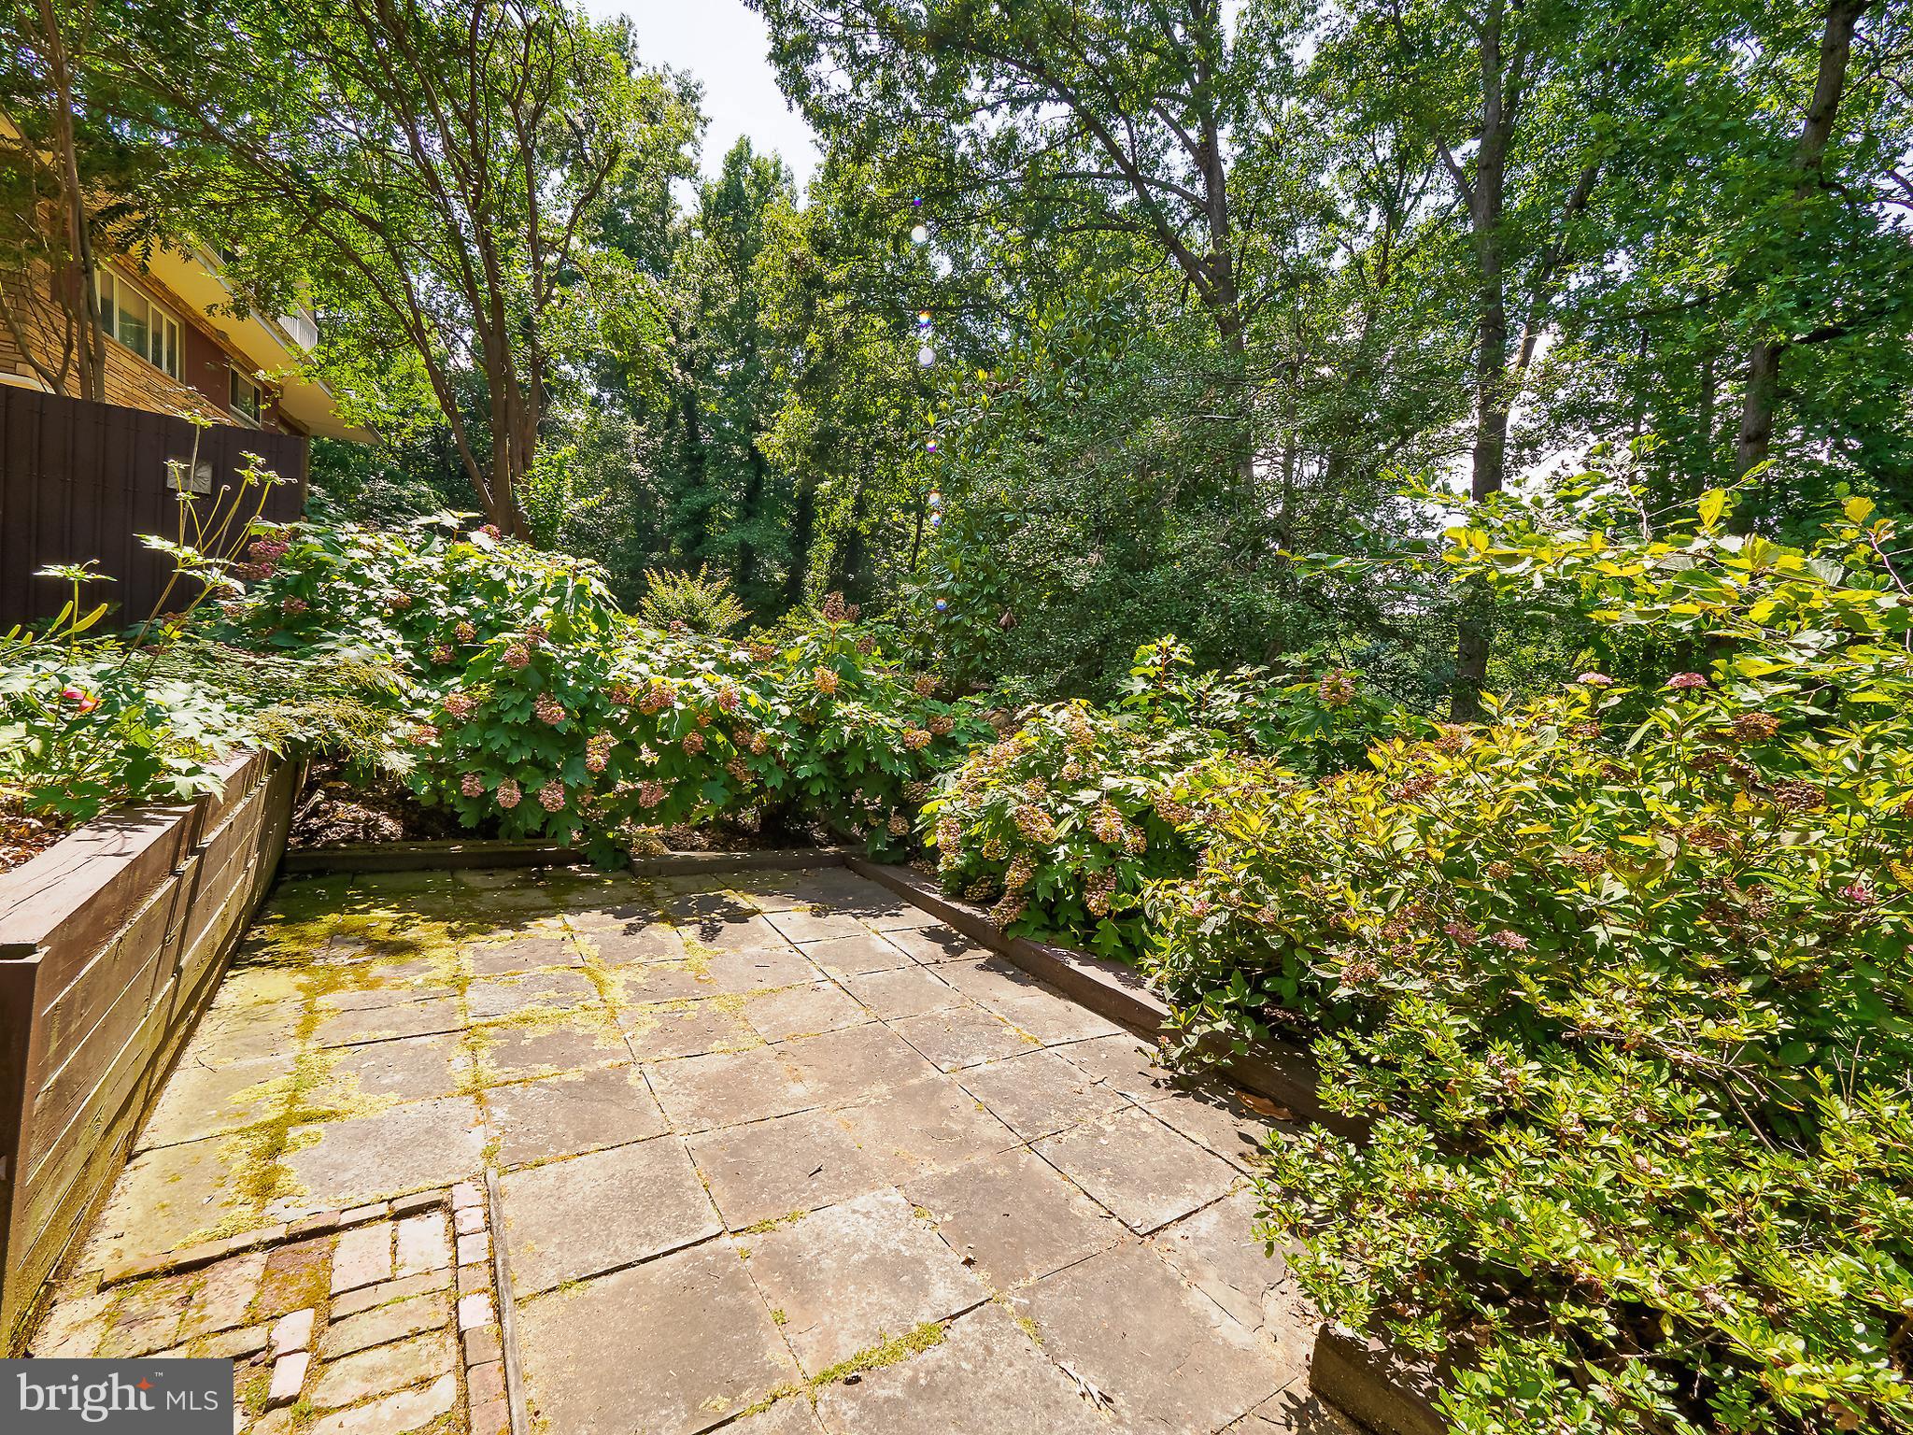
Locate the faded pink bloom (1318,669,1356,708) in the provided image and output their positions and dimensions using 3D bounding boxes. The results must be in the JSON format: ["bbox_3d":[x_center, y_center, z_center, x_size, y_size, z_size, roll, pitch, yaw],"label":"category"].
[{"bbox_3d":[2.015,-0.154,4.100,0.190,0.200,0.190,4,3,26],"label":"faded pink bloom"}]

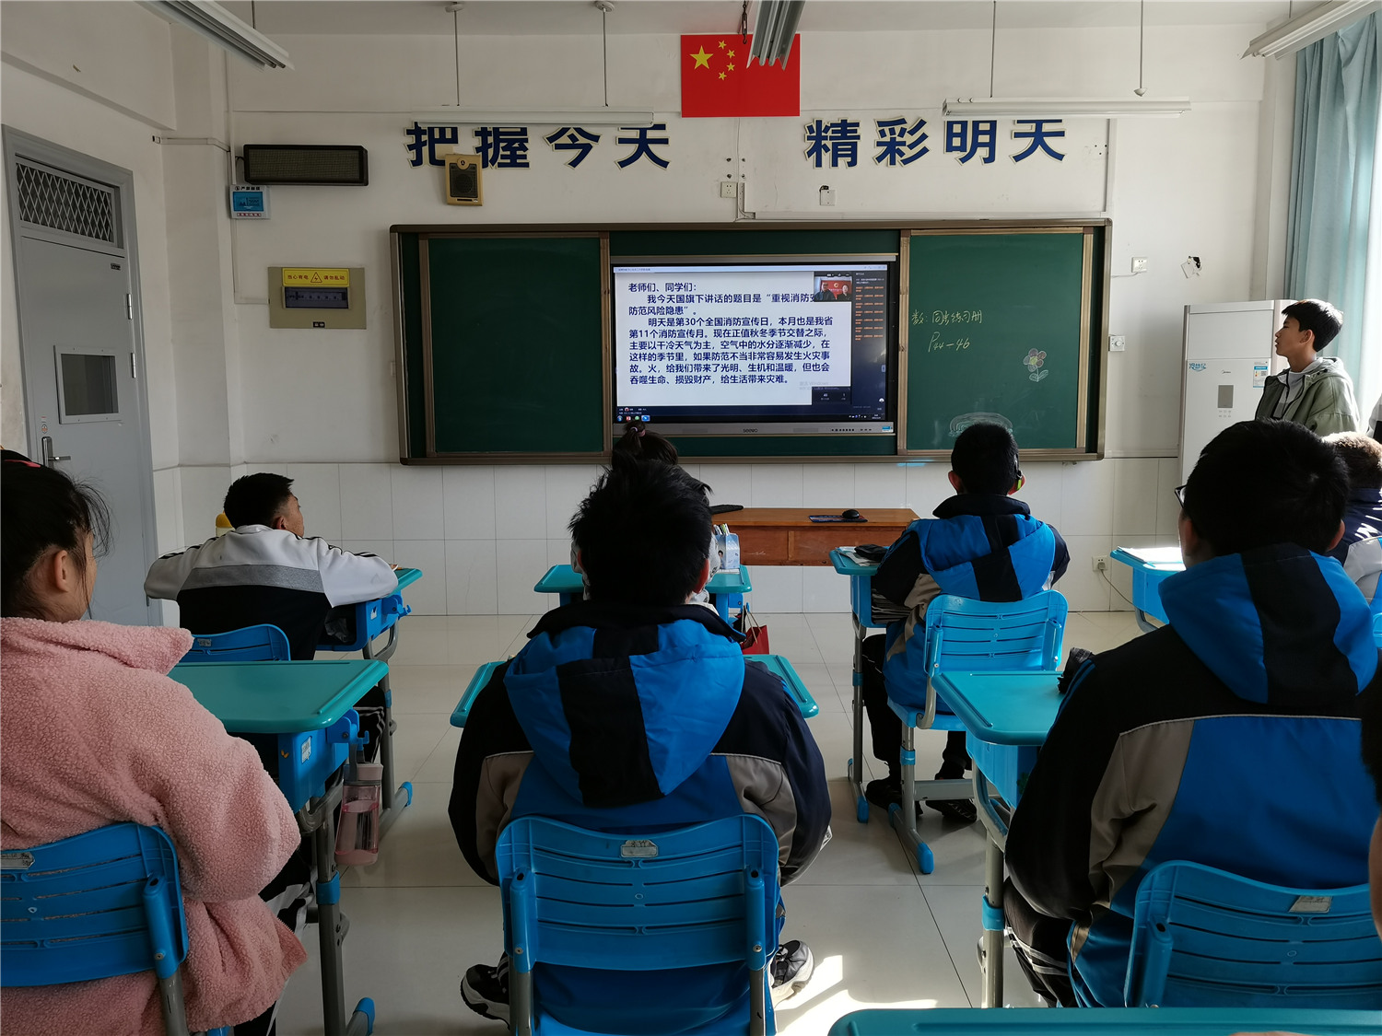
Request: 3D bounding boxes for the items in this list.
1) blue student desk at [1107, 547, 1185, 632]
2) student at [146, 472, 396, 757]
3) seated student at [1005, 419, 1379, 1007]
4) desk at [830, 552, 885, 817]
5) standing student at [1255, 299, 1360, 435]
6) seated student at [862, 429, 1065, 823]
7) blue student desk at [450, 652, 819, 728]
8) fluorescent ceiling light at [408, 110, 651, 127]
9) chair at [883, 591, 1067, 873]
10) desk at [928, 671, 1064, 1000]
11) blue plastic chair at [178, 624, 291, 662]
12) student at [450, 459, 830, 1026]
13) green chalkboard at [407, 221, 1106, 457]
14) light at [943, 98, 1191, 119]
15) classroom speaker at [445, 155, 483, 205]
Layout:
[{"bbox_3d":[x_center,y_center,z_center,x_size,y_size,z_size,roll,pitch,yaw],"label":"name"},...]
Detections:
[{"bbox_3d":[1.791,0.521,3.768,0.650,0.775,0.490,0,7,1],"label":"blue student desk"},{"bbox_3d":[-1.197,0.415,3.292,0.690,1.130,0.800,0,7,4],"label":"student"},{"bbox_3d":[0.791,0.486,1.798,0.600,1.300,0.740,0,7,1],"label":"seated student"},{"bbox_3d":[0.811,0.524,3.781,0.650,0.775,0.500,0,7,1],"label":"desk"},{"bbox_3d":[2.372,-0.012,4.373,0.280,1.660,0.450,-3,7,-22],"label":"standing student"},{"bbox_3d":[0.825,0.326,3.414,0.550,1.260,0.760,0,7,1],"label":"seated student"},{"bbox_3d":[-0.107,0.703,2.266,0.660,0.770,0.410,-1,7,-4],"label":"blue student desk"},{"bbox_3d":[-0.810,-2.066,5.759,1.250,0.100,0.140,0,7,1],"label":"fluorescent ceiling light"},{"bbox_3d":[0.834,0.573,3.283,0.410,0.800,0.480,0,7,1],"label":"chair"},{"bbox_3d":[0.816,0.715,2.117,0.660,0.770,0.410,0,7,2],"label":"desk"},{"bbox_3d":[-1.173,0.619,3.023,0.400,0.770,0.460,0,7,1],"label":"blue plastic chair"},{"bbox_3d":[-0.095,0.505,2.008,0.650,1.256,0.820,-1,7,-2],"label":"student"},{"bbox_3d":[0.337,-0.982,6.344,4.020,1.340,0.110,0,7,1],"label":"green chalkboard"},{"bbox_3d":[1.885,-2.069,5.593,1.230,0.085,0.130,0,7,1],"label":"light"},{"bbox_3d":[-1.261,-1.886,6.255,0.200,0.275,0.090,0,7,1],"label":"classroom speaker"}]

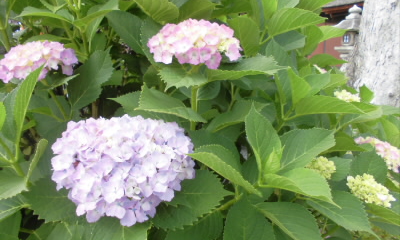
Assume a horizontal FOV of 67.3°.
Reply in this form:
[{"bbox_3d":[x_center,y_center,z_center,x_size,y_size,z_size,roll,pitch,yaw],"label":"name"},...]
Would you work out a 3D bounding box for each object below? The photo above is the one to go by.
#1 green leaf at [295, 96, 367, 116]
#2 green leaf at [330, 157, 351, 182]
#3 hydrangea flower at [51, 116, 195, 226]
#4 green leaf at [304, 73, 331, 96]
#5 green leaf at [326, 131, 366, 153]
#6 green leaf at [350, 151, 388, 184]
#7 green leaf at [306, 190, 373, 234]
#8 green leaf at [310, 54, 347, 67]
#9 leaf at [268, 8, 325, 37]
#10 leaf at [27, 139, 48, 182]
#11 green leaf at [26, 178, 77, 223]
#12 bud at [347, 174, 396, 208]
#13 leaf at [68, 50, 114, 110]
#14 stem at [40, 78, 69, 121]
[{"bbox_3d":[0.263,-0.026,0.620,0.145,0.037,0.070,0,-18,6],"label":"green leaf"},{"bbox_3d":[0.279,0.099,0.600,0.046,0.052,0.030,-1,11,-6],"label":"green leaf"},{"bbox_3d":[-0.111,0.072,0.430,0.200,0.150,0.190,0,11,0],"label":"hydrangea flower"},{"bbox_3d":[0.289,-0.087,0.740,0.075,0.020,0.055,-36,52,-15],"label":"green leaf"},{"bbox_3d":[0.297,0.047,0.620,0.095,0.028,0.055,18,-11,6],"label":"green leaf"},{"bbox_3d":[0.348,0.096,0.620,0.070,0.025,0.085,-25,63,-22],"label":"green leaf"},{"bbox_3d":[0.237,0.155,0.510,0.125,0.025,0.065,25,38,8],"label":"green leaf"},{"bbox_3d":[0.376,-0.174,0.880,0.110,0.025,0.060,10,18,11],"label":"green leaf"},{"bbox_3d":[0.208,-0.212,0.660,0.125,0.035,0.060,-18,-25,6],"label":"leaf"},{"bbox_3d":[-0.225,0.057,0.420,0.018,0.068,0.040,29,-15,-8],"label":"leaf"},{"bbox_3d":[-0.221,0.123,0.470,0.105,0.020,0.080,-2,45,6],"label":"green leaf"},{"bbox_3d":[0.320,0.133,0.560,0.080,0.045,0.075,22,21,-1],"label":"bud"},{"bbox_3d":[-0.217,-0.079,0.600,0.072,0.145,0.030,35,3,8],"label":"leaf"},{"bbox_3d":[-0.284,-0.038,0.590,0.010,0.090,0.010,-30,6,0],"label":"stem"}]

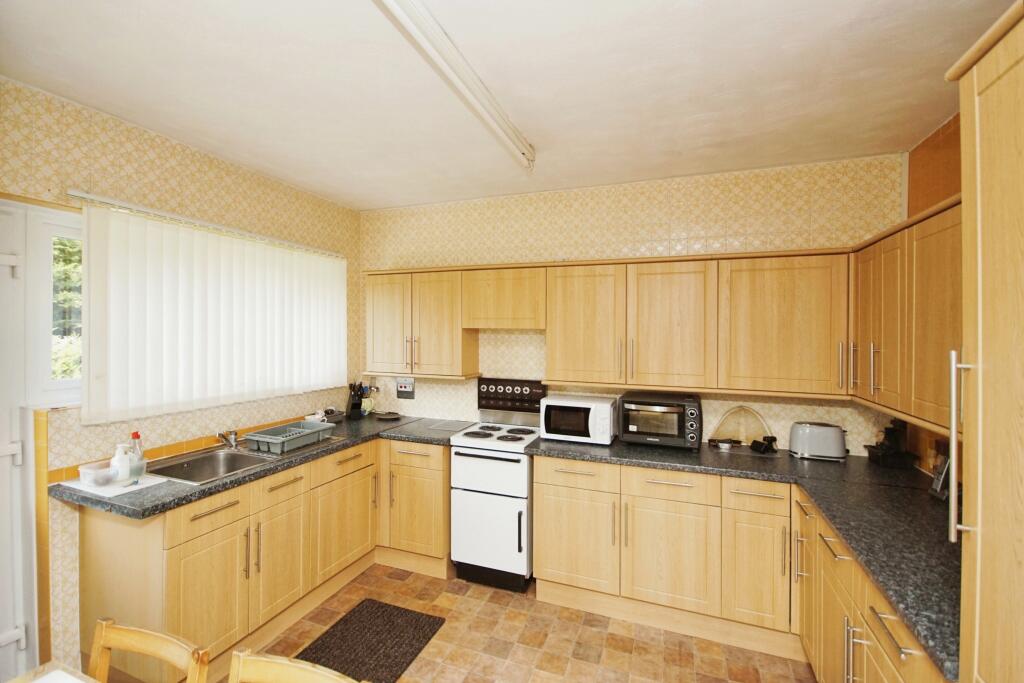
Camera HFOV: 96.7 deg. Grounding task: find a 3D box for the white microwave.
[{"bbox_3d":[0.448,0.500,2.980,0.445,0.250,0.320,1,1,21],"label":"white microwave"}]

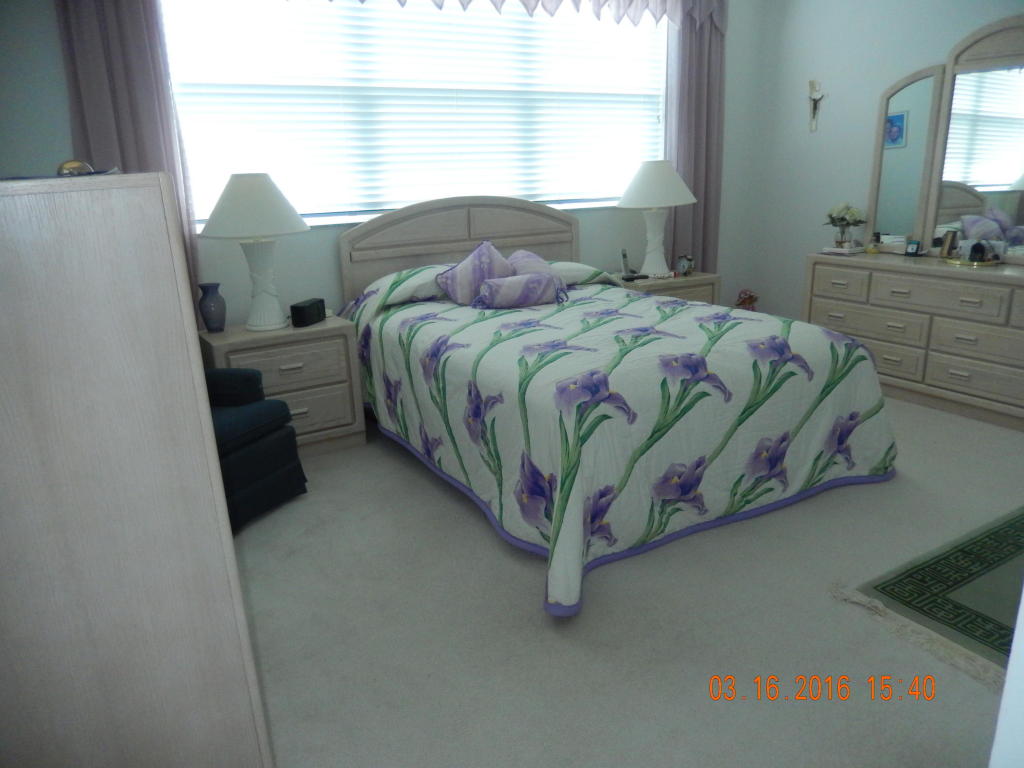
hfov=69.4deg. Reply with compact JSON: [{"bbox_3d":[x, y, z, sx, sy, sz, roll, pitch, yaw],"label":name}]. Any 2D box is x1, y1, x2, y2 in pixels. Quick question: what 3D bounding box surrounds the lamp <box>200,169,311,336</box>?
[{"bbox_3d":[-1.290,-0.672,3.781,0.530,0.773,0.530,-11,18,-28],"label":"lamp"}]

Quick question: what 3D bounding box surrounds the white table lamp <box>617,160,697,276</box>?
[{"bbox_3d":[0.977,-1.105,5.006,0.530,0.773,0.530,-2,16,1],"label":"white table lamp"}]

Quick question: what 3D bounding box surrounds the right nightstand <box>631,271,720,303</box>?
[{"bbox_3d":[1.015,-0.407,5.139,0.690,0.643,0.460,-11,18,-28],"label":"right nightstand"}]

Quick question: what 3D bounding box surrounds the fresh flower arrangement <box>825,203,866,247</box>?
[{"bbox_3d":[2.221,-1.057,4.932,0.260,0.290,0.260,-11,18,-28],"label":"fresh flower arrangement"}]

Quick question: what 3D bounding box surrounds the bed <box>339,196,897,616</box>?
[{"bbox_3d":[0.341,-0.276,3.680,1.770,1.247,2.280,-11,18,-28],"label":"bed"}]

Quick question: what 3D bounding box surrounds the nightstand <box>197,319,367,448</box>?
[{"bbox_3d":[-1.212,0.018,3.936,0.694,0.643,0.462,-11,18,-28],"label":"nightstand"}]

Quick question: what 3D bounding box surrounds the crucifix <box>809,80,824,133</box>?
[{"bbox_3d":[2.121,-1.934,5.144,0.040,0.340,0.145,-11,18,-28],"label":"crucifix"}]

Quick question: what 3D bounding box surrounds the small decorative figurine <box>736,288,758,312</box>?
[{"bbox_3d":[1.751,-0.615,5.506,0.160,0.210,0.140,3,17,15],"label":"small decorative figurine"}]

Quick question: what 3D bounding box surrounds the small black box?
[{"bbox_3d":[-1.075,-0.375,3.920,0.080,0.112,0.185,4,17,20],"label":"small black box"}]

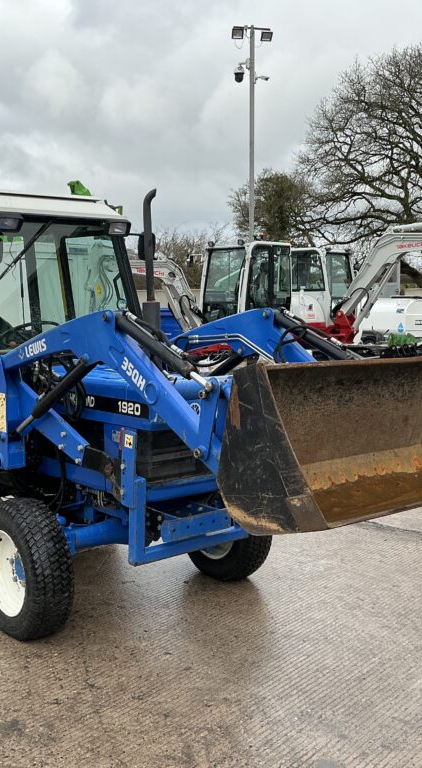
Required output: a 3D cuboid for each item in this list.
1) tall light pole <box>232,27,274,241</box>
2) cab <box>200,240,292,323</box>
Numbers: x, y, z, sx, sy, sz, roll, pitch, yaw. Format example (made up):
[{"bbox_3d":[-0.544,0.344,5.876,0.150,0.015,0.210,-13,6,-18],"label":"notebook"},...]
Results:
[{"bbox_3d":[1.083,-5.024,21.944,1.070,8.609,0.450,0,6,-3],"label":"tall light pole"},{"bbox_3d":[0.661,-1.754,15.485,1.020,1.650,1.450,4,7,35],"label":"cab"}]

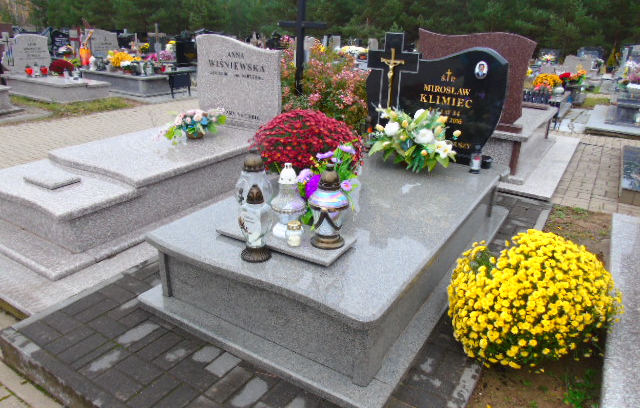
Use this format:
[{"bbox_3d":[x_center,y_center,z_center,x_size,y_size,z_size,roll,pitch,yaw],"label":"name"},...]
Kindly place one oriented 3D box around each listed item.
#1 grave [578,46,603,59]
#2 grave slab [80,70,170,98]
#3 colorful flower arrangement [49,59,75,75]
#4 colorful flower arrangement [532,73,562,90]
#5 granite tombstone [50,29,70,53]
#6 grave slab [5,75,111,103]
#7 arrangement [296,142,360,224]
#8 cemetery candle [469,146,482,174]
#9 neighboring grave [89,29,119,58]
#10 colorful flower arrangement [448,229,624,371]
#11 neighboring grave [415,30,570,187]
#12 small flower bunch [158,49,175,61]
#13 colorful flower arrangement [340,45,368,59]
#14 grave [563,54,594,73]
[{"bbox_3d":[8.510,-4.578,14.582,0.740,0.750,0.150,15,25,28],"label":"grave"},{"bbox_3d":[-3.718,-2.466,9.229,1.950,0.340,1.020,15,25,28],"label":"grave slab"},{"bbox_3d":[-4.770,-2.530,8.569,0.420,0.330,0.420,15,25,28],"label":"colorful flower arrangement"},{"bbox_3d":[3.630,-1.955,7.376,0.480,0.330,0.440,15,26,29],"label":"colorful flower arrangement"},{"bbox_3d":[-6.128,-3.804,10.919,0.130,0.610,0.490,15,25,28],"label":"granite tombstone"},{"bbox_3d":[-4.805,-2.137,8.389,1.770,0.275,0.920,15,25,28],"label":"grave slab"},{"bbox_3d":[0.047,-0.101,2.353,0.310,0.420,0.270,15,25,28],"label":"arrangement"},{"bbox_3d":[1.178,-0.335,3.467,0.092,0.205,0.092,15,25,28],"label":"cemetery candle"},{"bbox_3d":[-4.105,-2.981,8.850,0.120,0.700,0.680,15,26,29],"label":"neighboring grave"},{"bbox_3d":[0.880,0.404,1.949,0.640,0.550,0.640,15,25,28],"label":"colorful flower arrangement"},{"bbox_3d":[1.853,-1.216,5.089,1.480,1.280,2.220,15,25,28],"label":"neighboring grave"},{"bbox_3d":[-3.096,-3.005,9.353,0.320,0.280,0.350,15,26,29],"label":"small flower bunch"},{"bbox_3d":[0.870,-3.844,11.651,0.640,0.360,0.500,15,26,29],"label":"colorful flower arrangement"},{"bbox_3d":[5.443,-2.937,9.695,0.650,0.460,0.200,15,26,29],"label":"grave"}]

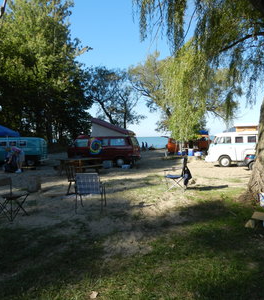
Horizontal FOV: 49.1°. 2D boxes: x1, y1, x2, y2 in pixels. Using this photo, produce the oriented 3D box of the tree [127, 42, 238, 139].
[{"bbox_3d":[5.158,-4.768,28.762,10.300,10.500,8.500,0,3,0],"label":"tree"}]

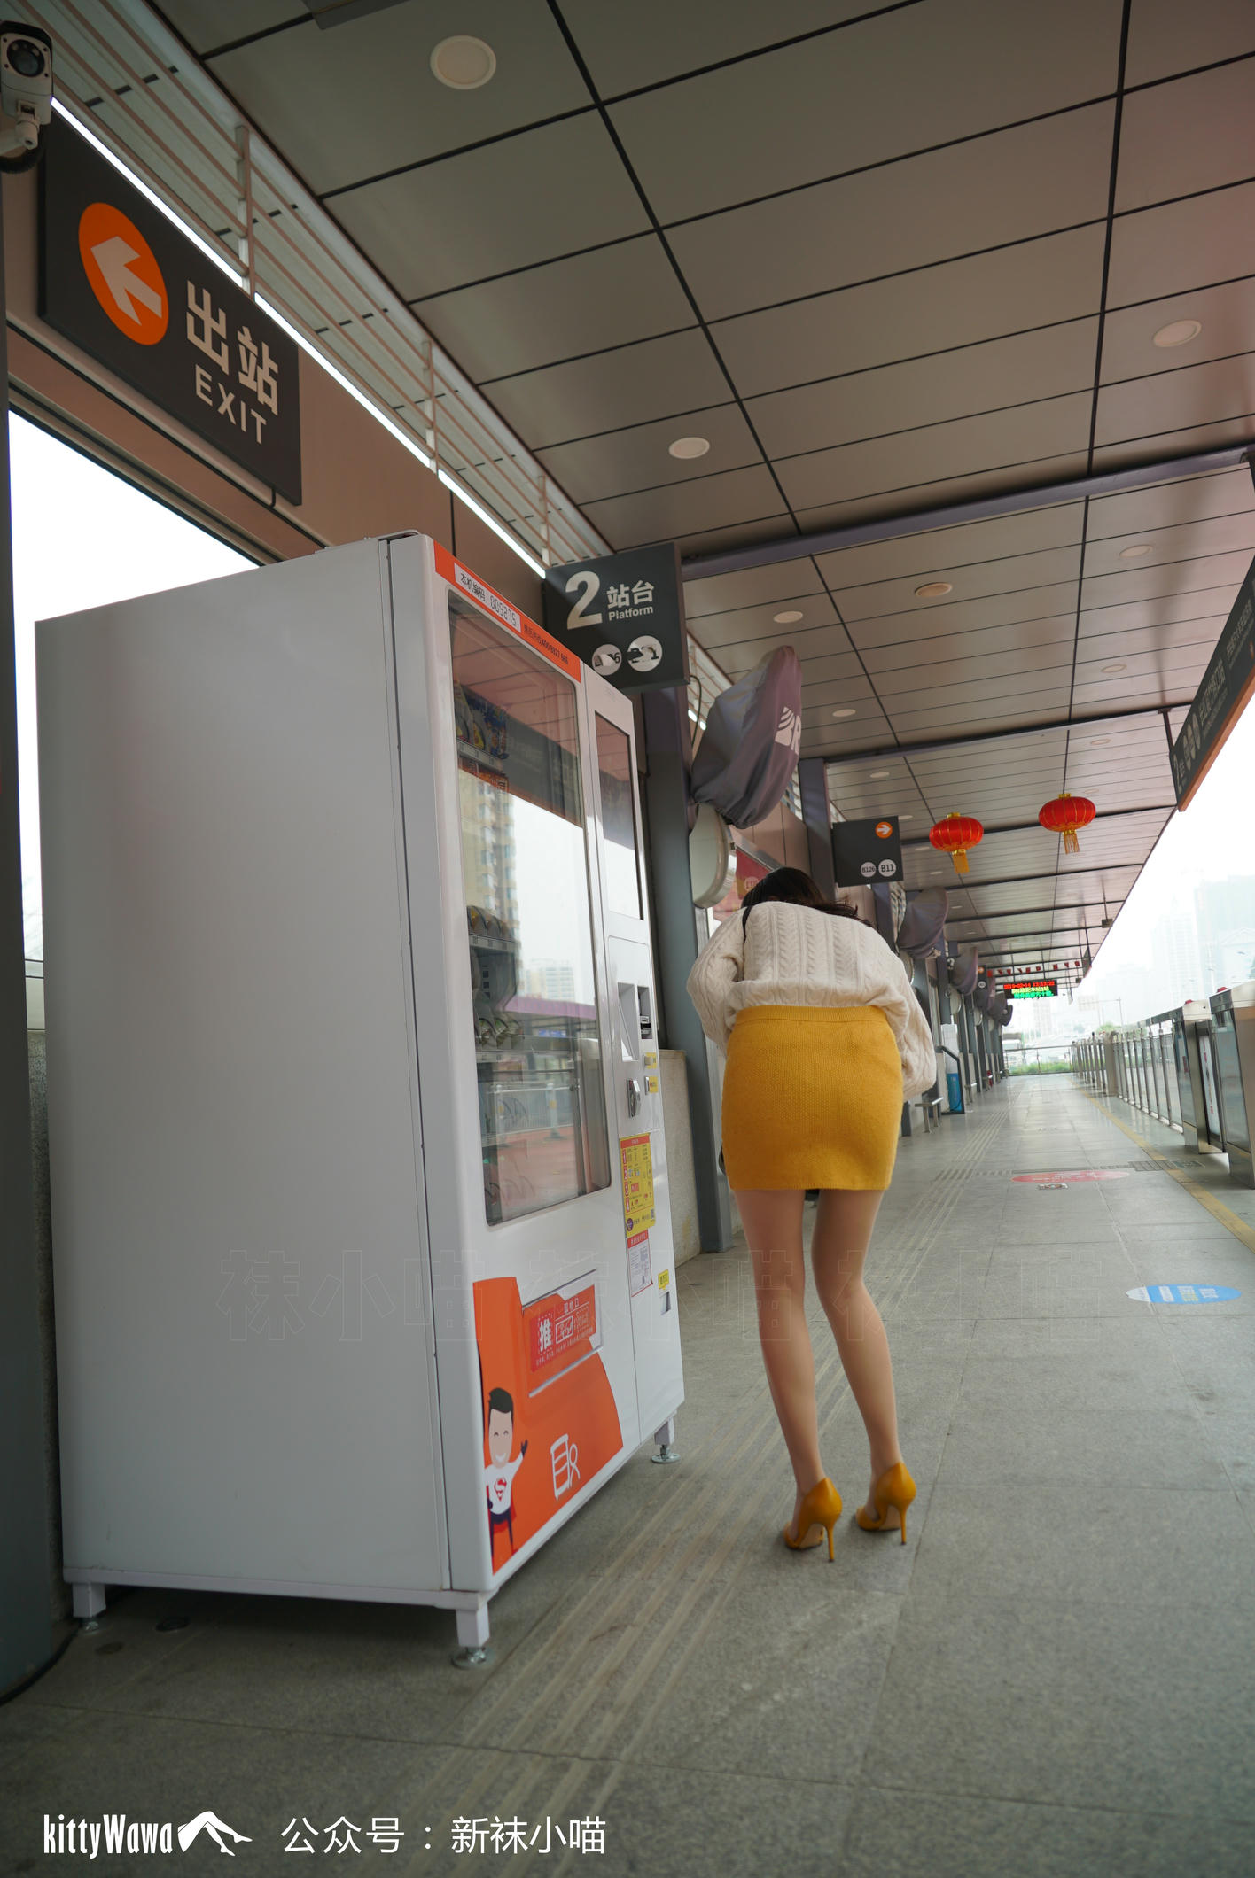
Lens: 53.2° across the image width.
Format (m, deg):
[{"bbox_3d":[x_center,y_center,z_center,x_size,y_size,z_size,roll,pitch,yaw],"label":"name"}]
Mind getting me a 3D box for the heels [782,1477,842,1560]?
[{"bbox_3d":[0.361,1.113,2.467,0.078,0.156,0.205,-2,-7,-16],"label":"heels"}]

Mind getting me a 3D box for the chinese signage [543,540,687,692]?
[{"bbox_3d":[-0.043,-1.359,5.458,0.600,0.600,0.110,-6,-7,18],"label":"chinese signage"}]

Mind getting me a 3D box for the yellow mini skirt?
[{"bbox_3d":[0.368,0.317,2.493,0.360,0.358,0.280,-5,-6,4],"label":"yellow mini skirt"}]

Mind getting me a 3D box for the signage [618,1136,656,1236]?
[{"bbox_3d":[0.027,0.583,2.979,0.008,0.222,0.228,-6,-7,18],"label":"signage"}]

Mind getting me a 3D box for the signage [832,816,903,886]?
[{"bbox_3d":[2.276,-0.806,11.766,0.600,0.600,0.110,-6,-7,18],"label":"signage"}]

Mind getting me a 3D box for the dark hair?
[{"bbox_3d":[0.413,-0.043,2.964,0.270,0.260,0.250,-5,-6,6],"label":"dark hair"}]

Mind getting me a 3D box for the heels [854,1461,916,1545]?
[{"bbox_3d":[0.510,1.109,2.520,0.078,0.156,0.205,-2,-7,-16],"label":"heels"}]

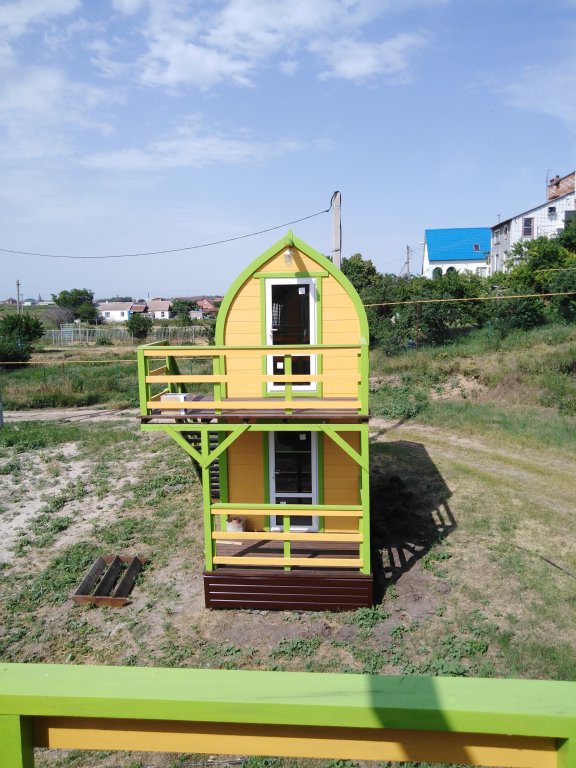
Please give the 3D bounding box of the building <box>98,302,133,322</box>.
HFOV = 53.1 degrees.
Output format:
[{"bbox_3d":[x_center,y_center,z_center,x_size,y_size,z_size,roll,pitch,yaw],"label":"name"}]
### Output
[{"bbox_3d":[-44.690,-18.599,149.000,8.500,5.000,6.800,-1,8,0],"label":"building"}]

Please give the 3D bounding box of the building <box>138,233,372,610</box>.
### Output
[{"bbox_3d":[-0.305,0.167,11.739,3.584,5.920,6.437,0,8,4],"label":"building"}]

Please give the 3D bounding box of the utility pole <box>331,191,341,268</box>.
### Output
[{"bbox_3d":[1.522,-1.758,17.762,0.220,8.050,0.220,0,8,3],"label":"utility pole"}]

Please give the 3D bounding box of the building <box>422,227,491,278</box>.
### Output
[{"bbox_3d":[23.985,-18.256,81.000,9.300,7.400,7.200,0,8,8],"label":"building"}]

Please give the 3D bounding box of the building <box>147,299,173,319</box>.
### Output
[{"bbox_3d":[-33.731,-19.290,152.000,6.100,4.900,6.300,-1,8,2],"label":"building"}]

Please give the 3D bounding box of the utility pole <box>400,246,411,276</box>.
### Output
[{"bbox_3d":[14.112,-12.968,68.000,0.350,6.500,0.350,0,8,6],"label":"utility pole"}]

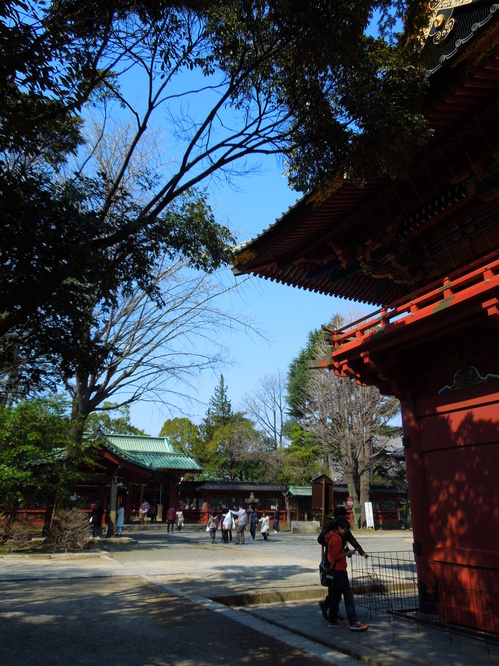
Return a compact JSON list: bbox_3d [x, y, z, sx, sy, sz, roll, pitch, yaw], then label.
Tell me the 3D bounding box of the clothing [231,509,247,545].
[{"bbox_3d":[-0.496,9.136,22.700,0.620,1.580,0.500,-13,-23,32],"label":"clothing"}]

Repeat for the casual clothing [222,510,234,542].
[{"bbox_3d":[-1.021,9.438,23.379,0.550,1.376,0.400,5,-20,-11],"label":"casual clothing"}]

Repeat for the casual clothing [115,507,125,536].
[{"bbox_3d":[-7.046,10.196,26.060,0.420,1.488,0.450,-6,-21,16],"label":"casual clothing"}]

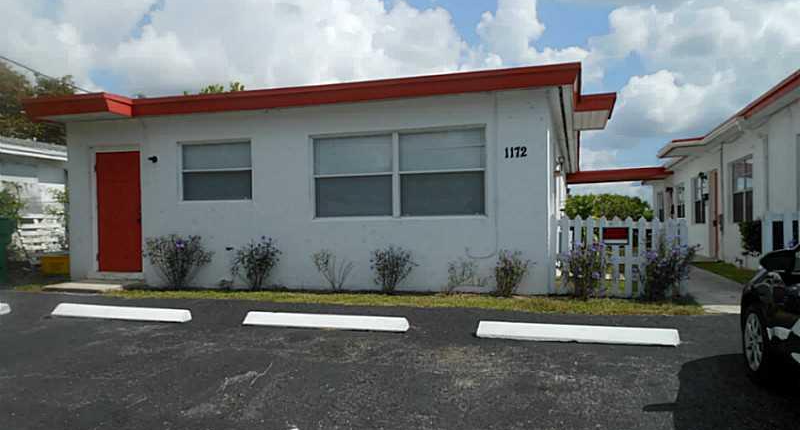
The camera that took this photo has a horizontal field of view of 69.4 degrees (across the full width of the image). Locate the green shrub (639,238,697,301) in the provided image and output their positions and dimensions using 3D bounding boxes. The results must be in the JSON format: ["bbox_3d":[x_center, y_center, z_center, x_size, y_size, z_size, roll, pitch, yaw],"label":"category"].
[{"bbox_3d":[3.321,0.667,7.200,0.680,0.770,0.640,-1,-1,17],"label":"green shrub"}]

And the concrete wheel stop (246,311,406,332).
[{"bbox_3d":[-0.801,1.130,6.130,1.830,0.120,0.160,-1,-1,15],"label":"concrete wheel stop"}]

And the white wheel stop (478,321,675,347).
[{"bbox_3d":[1.678,1.136,5.540,1.830,0.120,0.160,-1,-1,15],"label":"white wheel stop"}]

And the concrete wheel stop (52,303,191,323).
[{"bbox_3d":[-3.308,1.159,6.850,1.830,0.120,0.160,-1,-1,15],"label":"concrete wheel stop"}]

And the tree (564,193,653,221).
[{"bbox_3d":[7.786,0.208,22.000,4.000,2.050,2.600,-1,-1,17],"label":"tree"}]

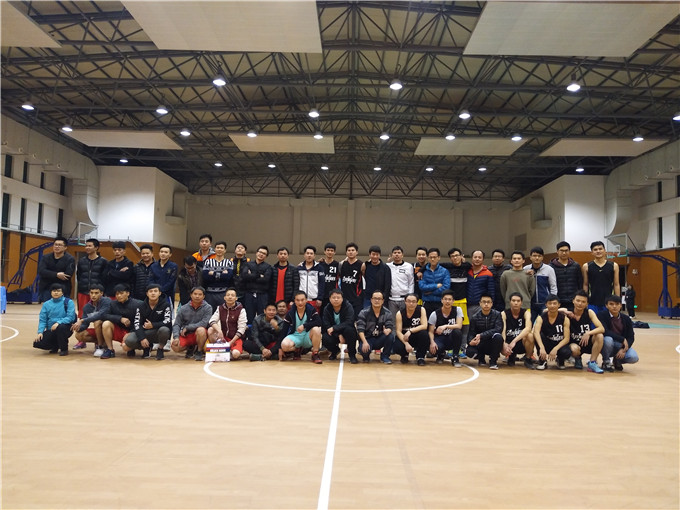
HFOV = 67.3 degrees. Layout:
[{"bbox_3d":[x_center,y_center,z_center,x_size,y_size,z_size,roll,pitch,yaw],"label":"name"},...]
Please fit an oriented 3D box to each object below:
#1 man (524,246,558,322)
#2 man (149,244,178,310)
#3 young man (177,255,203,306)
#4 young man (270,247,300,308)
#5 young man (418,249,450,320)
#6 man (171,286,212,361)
[{"bbox_3d":[3.221,0.759,8.185,0.560,1.799,0.340,0,-4,21],"label":"man"},{"bbox_3d":[-2.867,0.684,8.299,0.500,1.699,0.320,2,-4,-6],"label":"man"},{"bbox_3d":[-2.481,0.770,8.472,0.500,1.550,0.380,2,-4,-13],"label":"young man"},{"bbox_3d":[-0.905,0.730,8.367,0.510,1.711,0.320,1,-4,-2],"label":"young man"},{"bbox_3d":[1.489,0.751,8.150,0.530,1.716,0.370,0,-4,13],"label":"young man"},{"bbox_3d":[-2.159,0.977,7.427,0.600,1.021,0.700,1,-4,0],"label":"man"}]

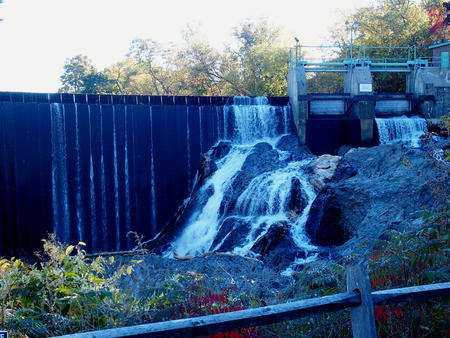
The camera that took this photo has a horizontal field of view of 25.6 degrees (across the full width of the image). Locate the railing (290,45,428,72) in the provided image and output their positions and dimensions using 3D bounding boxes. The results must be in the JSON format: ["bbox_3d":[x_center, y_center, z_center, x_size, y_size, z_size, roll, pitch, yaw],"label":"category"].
[{"bbox_3d":[6.370,-5.240,47.000,6.380,1.170,1.200,0,4,-4],"label":"railing"}]

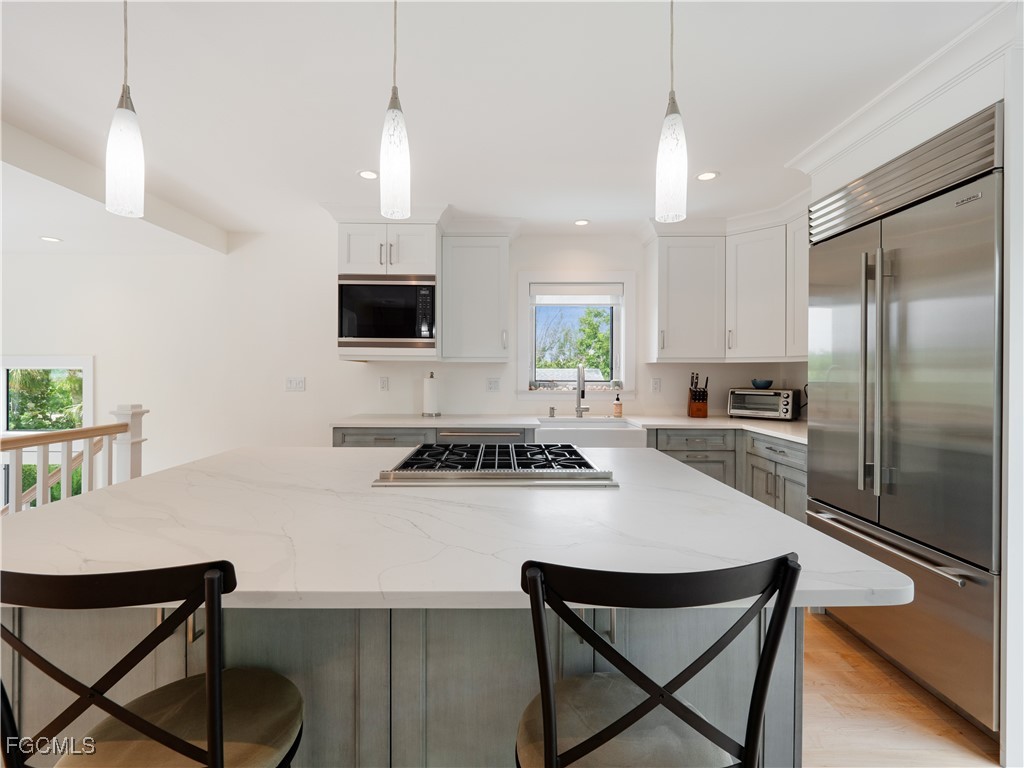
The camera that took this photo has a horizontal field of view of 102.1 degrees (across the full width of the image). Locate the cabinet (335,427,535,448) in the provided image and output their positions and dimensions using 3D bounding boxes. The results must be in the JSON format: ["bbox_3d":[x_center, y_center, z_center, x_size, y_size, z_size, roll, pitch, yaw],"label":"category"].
[{"bbox_3d":[-0.567,0.735,3.190,1.380,0.880,0.610,0,1,-1],"label":"cabinet"}]

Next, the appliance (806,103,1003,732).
[{"bbox_3d":[1.880,0.145,1.785,0.650,2.150,0.880,0,1,-1],"label":"appliance"}]

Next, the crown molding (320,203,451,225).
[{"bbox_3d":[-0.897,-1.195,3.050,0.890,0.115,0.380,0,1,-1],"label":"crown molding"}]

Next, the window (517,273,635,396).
[{"bbox_3d":[0.538,-0.416,3.510,0.990,1.040,0.120,0,1,-1],"label":"window"}]

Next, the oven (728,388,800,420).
[{"bbox_3d":[1.975,0.163,3.235,0.300,0.235,0.440,-1,1,-45],"label":"oven"}]

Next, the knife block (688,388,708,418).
[{"bbox_3d":[1.515,0.150,3.380,0.145,0.250,0.160,0,1,15],"label":"knife block"}]

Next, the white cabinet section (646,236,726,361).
[{"bbox_3d":[1.422,-0.678,3.441,0.540,0.985,0.330,0,1,-1],"label":"white cabinet section"}]

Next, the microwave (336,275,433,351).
[{"bbox_3d":[-0.892,-0.521,3.160,0.695,0.525,0.450,0,1,-1],"label":"microwave"}]

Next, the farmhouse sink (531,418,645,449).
[{"bbox_3d":[0.540,0.430,3.070,0.770,0.250,0.460,0,1,-1],"label":"farmhouse sink"}]

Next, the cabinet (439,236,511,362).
[{"bbox_3d":[-0.282,-0.658,3.330,0.540,0.950,0.330,0,1,-1],"label":"cabinet"}]

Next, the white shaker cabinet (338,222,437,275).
[{"bbox_3d":[-0.892,-0.975,3.200,0.700,0.375,0.520,0,1,-1],"label":"white shaker cabinet"}]

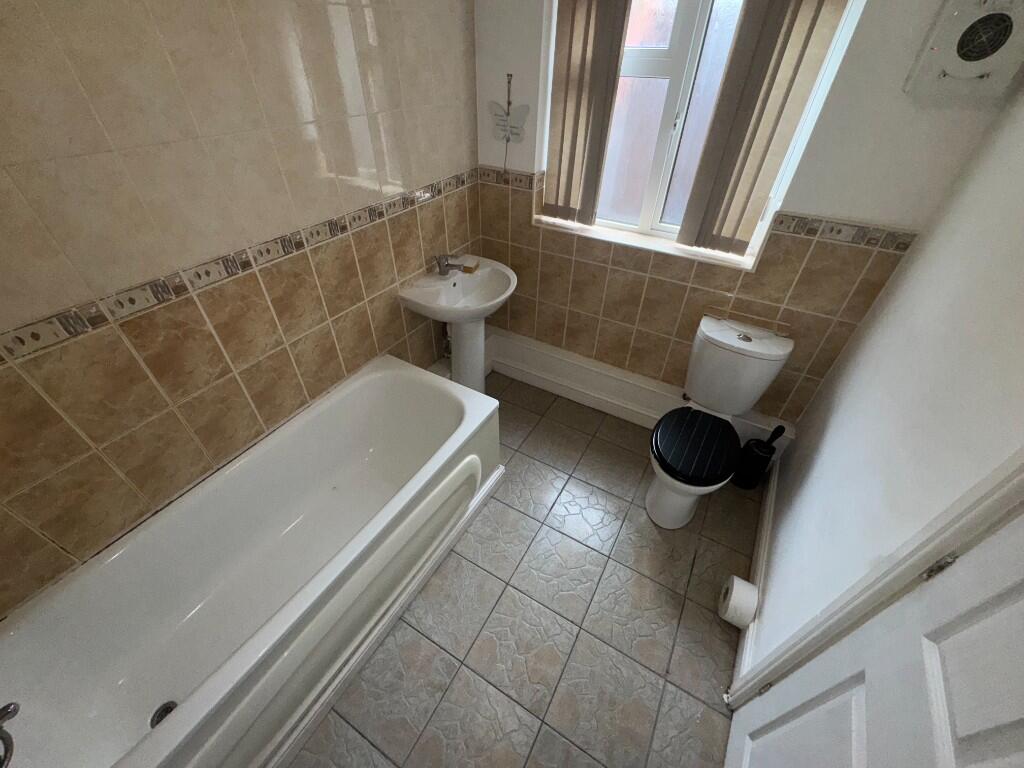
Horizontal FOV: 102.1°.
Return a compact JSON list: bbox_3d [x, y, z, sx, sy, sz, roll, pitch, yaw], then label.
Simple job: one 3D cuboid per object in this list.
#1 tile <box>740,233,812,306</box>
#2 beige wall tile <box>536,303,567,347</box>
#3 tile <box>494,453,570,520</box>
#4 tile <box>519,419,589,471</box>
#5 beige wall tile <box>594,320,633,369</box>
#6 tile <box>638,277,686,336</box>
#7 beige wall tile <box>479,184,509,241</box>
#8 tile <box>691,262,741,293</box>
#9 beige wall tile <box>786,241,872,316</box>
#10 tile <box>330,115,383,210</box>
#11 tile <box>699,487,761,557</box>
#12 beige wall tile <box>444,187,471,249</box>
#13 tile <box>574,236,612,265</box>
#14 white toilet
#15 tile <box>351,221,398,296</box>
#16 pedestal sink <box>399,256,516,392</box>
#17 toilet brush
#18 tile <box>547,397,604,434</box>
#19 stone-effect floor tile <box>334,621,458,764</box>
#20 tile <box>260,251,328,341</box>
[{"bbox_3d":[1.140,-0.500,1.808,0.202,0.302,0.010,21,43,22],"label":"tile"},{"bbox_3d":[0.248,-0.369,2.557,0.200,0.277,0.010,21,44,23],"label":"beige wall tile"},{"bbox_3d":[0.090,0.524,2.140,0.327,0.010,0.327,21,43,23],"label":"tile"},{"bbox_3d":[0.246,0.330,2.278,0.317,0.010,0.316,21,43,22],"label":"tile"},{"bbox_3d":[0.599,-0.232,2.417,0.200,0.286,0.010,21,43,23],"label":"beige wall tile"},{"bbox_3d":[0.773,-0.393,2.136,0.200,0.301,0.010,21,44,23],"label":"tile"},{"bbox_3d":[-0.092,-0.961,2.336,0.194,0.301,0.010,21,44,23],"label":"beige wall tile"},{"bbox_3d":[0.958,-0.495,1.935,0.200,0.120,0.010,21,43,23],"label":"tile"},{"bbox_3d":[1.296,-0.427,1.704,0.200,0.300,0.010,21,43,23],"label":"beige wall tile"},{"bbox_3d":[-0.596,-0.827,1.566,0.010,0.300,0.200,21,43,23],"label":"tile"},{"bbox_3d":[1.071,0.655,2.023,0.215,0.010,0.329,21,43,22],"label":"tile"},{"bbox_3d":[-0.294,-0.876,2.229,0.010,0.301,0.200,21,44,23],"label":"beige wall tile"},{"bbox_3d":[0.432,-0.702,2.174,0.202,0.127,0.010,21,43,22],"label":"tile"},{"bbox_3d":[0.880,0.222,1.893,0.400,0.788,0.699,21,43,23],"label":"white toilet"},{"bbox_3d":[-0.596,-0.543,1.808,0.010,0.300,0.200,21,43,23],"label":"tile"},{"bbox_3d":[-0.218,-0.222,2.353,0.456,0.877,0.581,21,44,23],"label":"pedestal sink"},{"bbox_3d":[1.219,0.341,2.051,0.138,0.413,0.135,21,43,23],"label":"toilet brush"},{"bbox_3d":[0.374,0.191,2.450,0.317,0.010,0.190,21,43,22],"label":"tile"},{"bbox_3d":[-0.411,1.067,1.479,0.330,0.010,0.330,21,43,23],"label":"stone-effect floor tile"},{"bbox_3d":[-0.789,-0.317,1.514,0.010,0.297,0.196,21,43,22],"label":"tile"}]

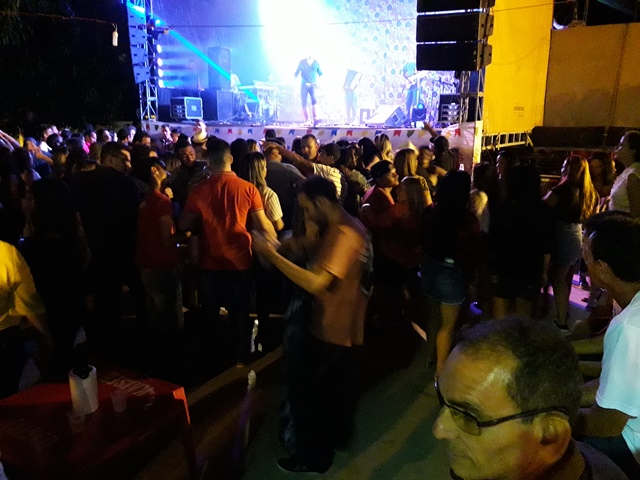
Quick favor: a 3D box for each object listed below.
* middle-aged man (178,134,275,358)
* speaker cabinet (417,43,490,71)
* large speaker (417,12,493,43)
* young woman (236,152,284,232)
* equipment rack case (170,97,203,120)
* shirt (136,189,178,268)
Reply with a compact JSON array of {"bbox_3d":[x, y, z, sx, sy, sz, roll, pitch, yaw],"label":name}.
[{"bbox_3d":[-0.650,0.113,3.832,0.630,1.730,0.440,0,14,-2],"label":"middle-aged man"},{"bbox_3d":[2.112,-2.869,8.138,0.980,0.370,0.600,9,21,32],"label":"speaker cabinet"},{"bbox_3d":[2.095,-3.271,8.038,0.980,0.370,0.600,9,21,32],"label":"large speaker"},{"bbox_3d":[-0.460,0.095,4.188,0.450,1.600,0.350,6,15,23],"label":"young woman"},{"bbox_3d":[-3.242,-3.213,12.600,0.560,0.530,0.560,9,16,33],"label":"equipment rack case"},{"bbox_3d":[-1.252,-0.081,4.000,0.270,0.600,0.390,-13,18,-42],"label":"shirt"}]

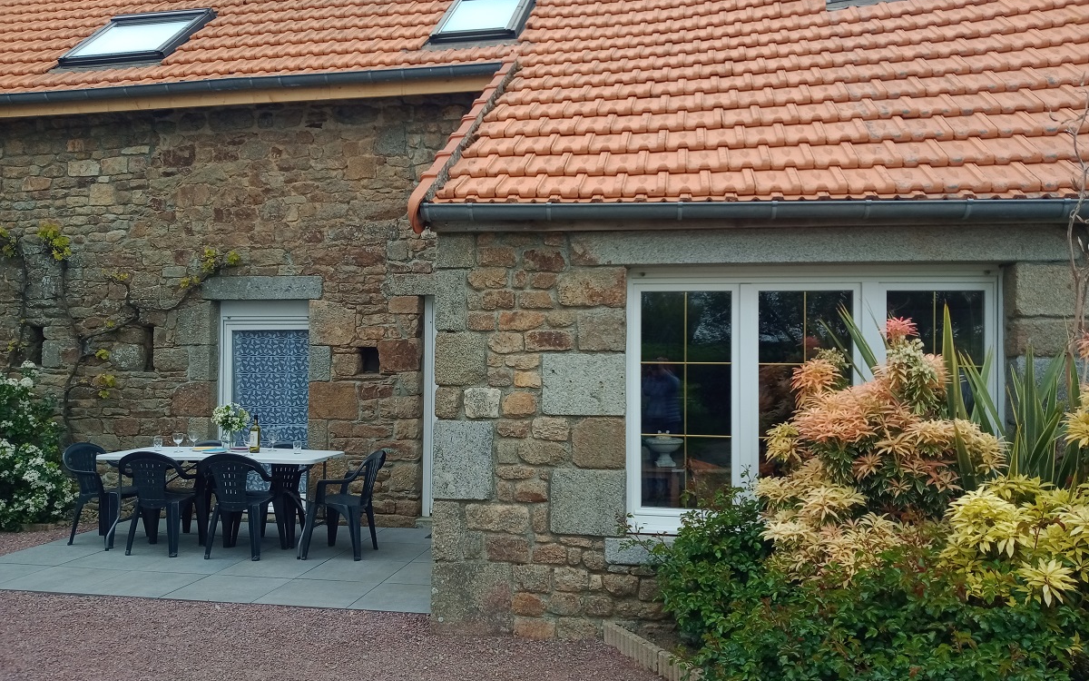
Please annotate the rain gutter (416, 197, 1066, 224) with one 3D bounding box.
[{"bbox_3d":[1.046,-0.664,4.414,3.435,0.085,0.115,1,-2,7],"label":"rain gutter"}]

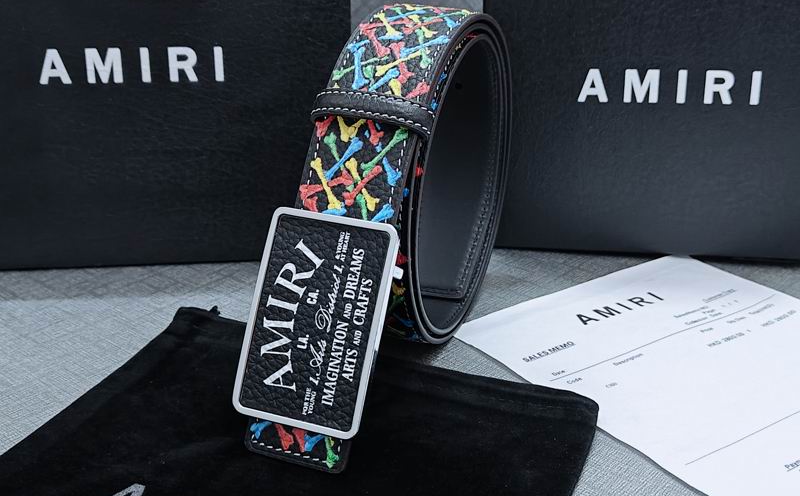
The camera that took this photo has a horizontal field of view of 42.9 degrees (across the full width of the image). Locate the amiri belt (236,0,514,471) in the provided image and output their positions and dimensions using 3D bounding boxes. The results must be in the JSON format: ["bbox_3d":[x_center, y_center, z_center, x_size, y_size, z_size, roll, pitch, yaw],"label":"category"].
[{"bbox_3d":[-0.003,-0.019,0.402,0.048,0.137,0.180,9,25,22],"label":"amiri belt"}]

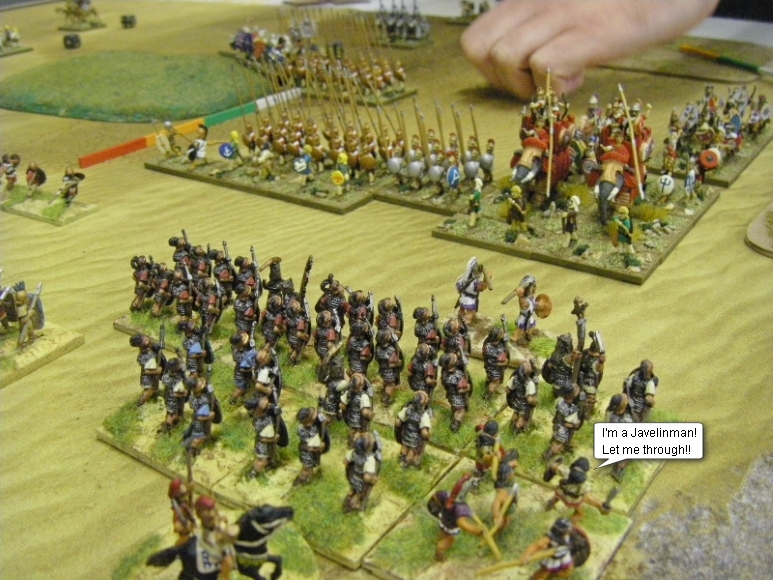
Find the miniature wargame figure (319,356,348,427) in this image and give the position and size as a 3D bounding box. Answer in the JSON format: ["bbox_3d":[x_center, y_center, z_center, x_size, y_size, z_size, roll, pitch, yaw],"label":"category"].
[{"bbox_3d":[-0.013,0.023,0.206,0.008,0.020,0.008,17,32,32],"label":"miniature wargame figure"}]

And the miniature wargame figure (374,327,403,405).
[{"bbox_3d":[0.001,0.019,0.213,0.006,0.020,0.006,18,33,35],"label":"miniature wargame figure"}]

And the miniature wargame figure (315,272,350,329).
[{"bbox_3d":[-0.015,0.005,0.241,0.009,0.021,0.008,17,32,32],"label":"miniature wargame figure"}]

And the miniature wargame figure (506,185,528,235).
[{"bbox_3d":[0.048,-0.030,0.312,0.008,0.018,0.006,14,31,29],"label":"miniature wargame figure"}]

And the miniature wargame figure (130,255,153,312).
[{"bbox_3d":[-0.075,-0.003,0.261,0.007,0.020,0.008,17,32,32],"label":"miniature wargame figure"}]

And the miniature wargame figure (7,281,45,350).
[{"bbox_3d":[-0.103,0.007,0.242,0.009,0.020,0.009,20,35,36],"label":"miniature wargame figure"}]

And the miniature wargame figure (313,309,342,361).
[{"bbox_3d":[-0.016,0.014,0.229,0.008,0.018,0.007,10,29,22],"label":"miniature wargame figure"}]

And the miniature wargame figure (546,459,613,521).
[{"bbox_3d":[0.040,0.041,0.175,0.013,0.015,0.010,13,30,26],"label":"miniature wargame figure"}]

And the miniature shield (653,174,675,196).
[{"bbox_3d":[0.111,-0.041,0.337,0.007,0.008,0.002,10,29,22],"label":"miniature shield"}]

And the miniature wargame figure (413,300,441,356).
[{"bbox_3d":[0.010,0.012,0.226,0.008,0.021,0.008,17,32,32],"label":"miniature wargame figure"}]

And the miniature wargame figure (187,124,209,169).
[{"bbox_3d":[-0.088,-0.067,0.396,0.008,0.018,0.006,-16,29,-25],"label":"miniature wargame figure"}]

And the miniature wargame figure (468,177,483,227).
[{"bbox_3d":[0.034,-0.033,0.320,0.006,0.018,0.006,-19,31,-31],"label":"miniature wargame figure"}]

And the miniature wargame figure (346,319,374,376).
[{"bbox_3d":[-0.006,0.016,0.221,0.008,0.020,0.008,17,32,32],"label":"miniature wargame figure"}]

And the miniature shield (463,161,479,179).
[{"bbox_3d":[0.035,-0.050,0.350,0.007,0.008,0.003,12,30,27],"label":"miniature shield"}]

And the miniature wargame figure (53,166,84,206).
[{"bbox_3d":[-0.133,-0.044,0.356,0.009,0.015,0.009,12,30,27],"label":"miniature wargame figure"}]

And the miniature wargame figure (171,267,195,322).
[{"bbox_3d":[-0.060,0.002,0.249,0.007,0.018,0.007,16,33,32],"label":"miniature wargame figure"}]

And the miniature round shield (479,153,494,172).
[{"bbox_3d":[0.043,-0.054,0.363,0.007,0.007,0.002,17,32,33],"label":"miniature round shield"}]

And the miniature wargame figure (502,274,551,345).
[{"bbox_3d":[0.040,0.005,0.241,0.011,0.019,0.009,-15,29,-25],"label":"miniature wargame figure"}]

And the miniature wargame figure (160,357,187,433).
[{"bbox_3d":[-0.051,0.026,0.206,0.006,0.019,0.006,22,35,39],"label":"miniature wargame figure"}]

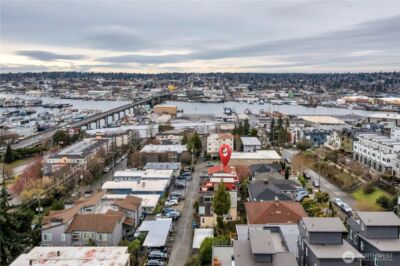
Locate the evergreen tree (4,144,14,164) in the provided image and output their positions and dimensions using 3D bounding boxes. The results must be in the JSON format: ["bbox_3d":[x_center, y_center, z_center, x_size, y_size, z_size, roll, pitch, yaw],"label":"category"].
[{"bbox_3d":[-110.075,12.272,179.061,5.000,11.400,5.000,1,10,3],"label":"evergreen tree"}]

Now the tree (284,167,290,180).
[{"bbox_3d":[38.369,17.753,136.046,2.300,6.000,2.300,1,10,3],"label":"tree"}]

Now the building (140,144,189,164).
[{"bbox_3d":[-19.400,13.029,179.378,25.500,8.000,18.000,0,11,2],"label":"building"}]

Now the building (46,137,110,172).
[{"bbox_3d":[-69.500,12.336,185.860,20.500,9.600,46.000,0,11,2],"label":"building"}]

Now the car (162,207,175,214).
[{"bbox_3d":[-10.262,25.640,102.558,4.400,1.500,1.800,-1,11,-8],"label":"car"}]

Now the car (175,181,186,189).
[{"bbox_3d":[-8.296,21.861,130.924,4.600,1.550,1.850,1,10,3],"label":"car"}]

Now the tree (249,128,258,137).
[{"bbox_3d":[38.061,2.243,221.111,7.000,10.500,7.000,0,11,0],"label":"tree"}]

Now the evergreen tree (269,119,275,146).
[{"bbox_3d":[49.484,-0.498,214.501,3.800,18.500,3.800,0,11,0],"label":"evergreen tree"}]

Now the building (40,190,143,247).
[{"bbox_3d":[-27.510,23.940,85.780,20.200,8.200,24.500,0,10,2],"label":"building"}]

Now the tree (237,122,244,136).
[{"bbox_3d":[33.977,-1.880,259.423,5.600,13.500,5.600,1,10,3],"label":"tree"}]

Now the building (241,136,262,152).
[{"bbox_3d":[32.150,9.090,195.210,10.400,6.800,19.000,0,10,2],"label":"building"}]

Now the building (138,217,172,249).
[{"bbox_3d":[-12.060,27.120,82.390,8.200,2.900,16.400,0,10,2],"label":"building"}]

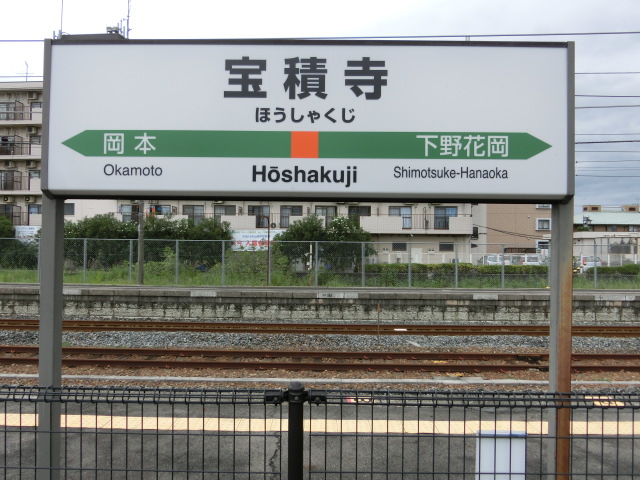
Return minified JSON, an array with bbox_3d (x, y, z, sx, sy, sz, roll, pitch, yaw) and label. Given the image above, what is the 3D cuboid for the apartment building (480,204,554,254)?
[{"bbox_3d":[25.500,-3.300,62.500,9.600,11.000,10.000,1,0,0],"label":"apartment building"}]

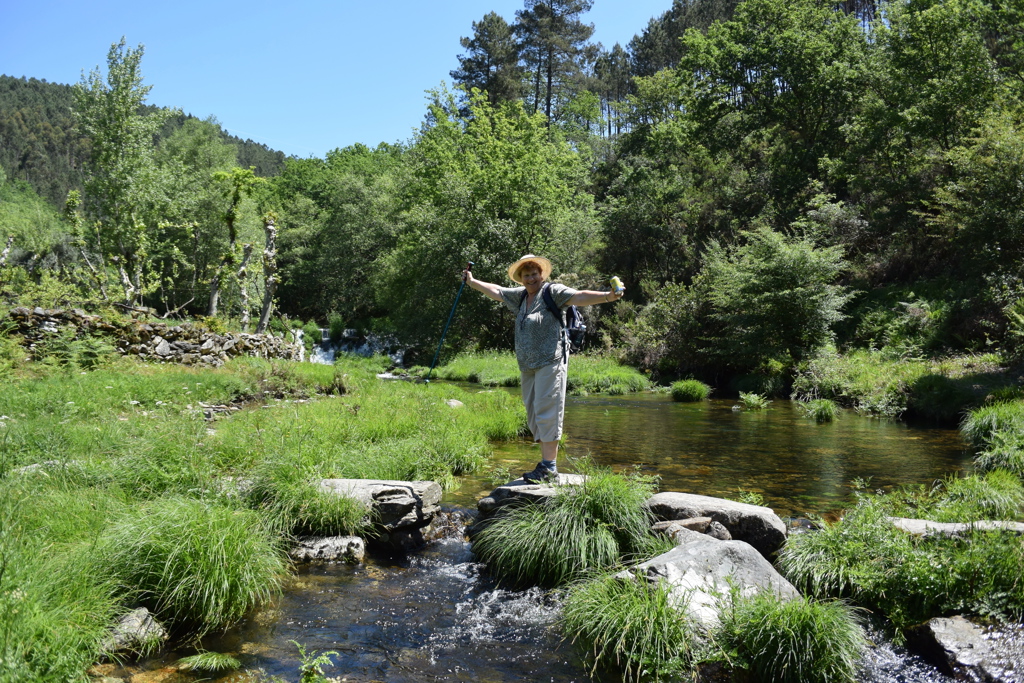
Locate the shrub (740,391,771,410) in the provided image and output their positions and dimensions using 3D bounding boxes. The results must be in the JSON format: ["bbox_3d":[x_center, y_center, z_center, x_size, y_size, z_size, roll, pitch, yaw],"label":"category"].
[{"bbox_3d":[3.662,0.891,11.600,0.480,0.310,0.440,0,2,0],"label":"shrub"}]

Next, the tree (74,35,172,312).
[{"bbox_3d":[-11.693,-5.090,23.000,2.800,8.000,2.800,0,2,0],"label":"tree"}]

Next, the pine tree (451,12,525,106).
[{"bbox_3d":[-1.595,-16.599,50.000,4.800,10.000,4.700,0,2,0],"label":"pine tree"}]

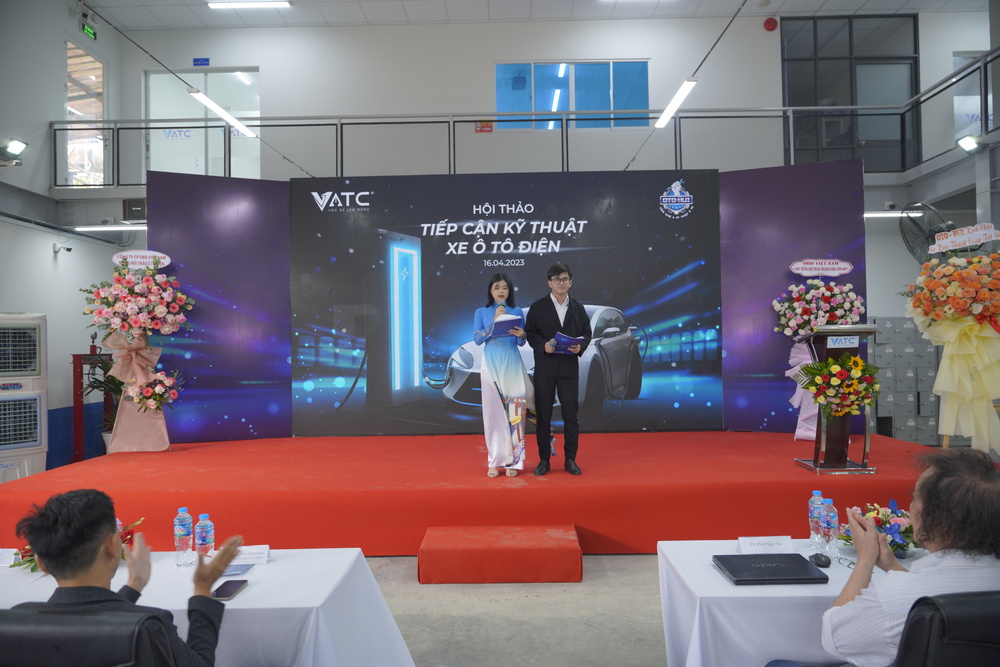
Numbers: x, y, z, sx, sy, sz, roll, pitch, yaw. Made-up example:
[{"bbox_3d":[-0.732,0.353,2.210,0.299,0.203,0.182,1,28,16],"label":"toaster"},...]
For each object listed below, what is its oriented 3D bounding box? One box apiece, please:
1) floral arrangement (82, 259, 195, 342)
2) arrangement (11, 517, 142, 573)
[{"bbox_3d":[-3.660,-0.334,6.750,1.050,0.820,0.550,-1,-1,-9],"label":"floral arrangement"},{"bbox_3d":[-1.597,0.780,2.520,0.480,0.220,0.290,-1,-1,1],"label":"arrangement"}]

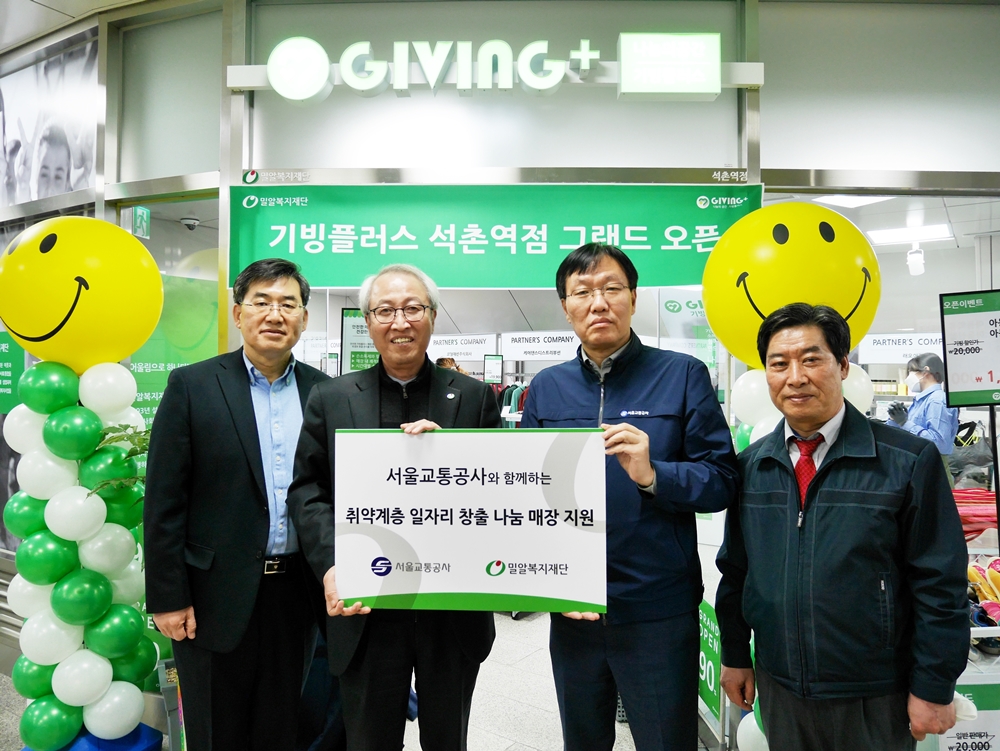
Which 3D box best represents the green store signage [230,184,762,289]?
[{"bbox_3d":[-0.013,-0.562,3.030,2.140,0.415,0.020,0,0,-1],"label":"green store signage"}]

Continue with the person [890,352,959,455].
[{"bbox_3d":[2.460,0.680,4.350,0.400,1.630,0.460,0,0,16],"label":"person"}]

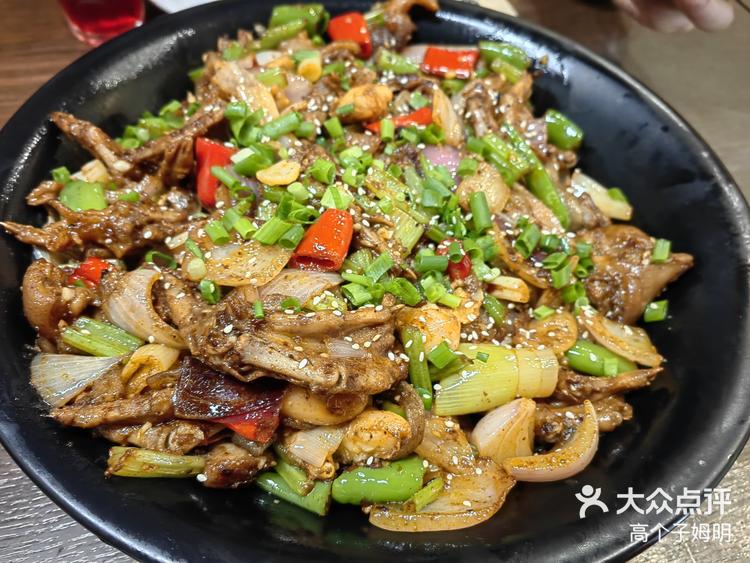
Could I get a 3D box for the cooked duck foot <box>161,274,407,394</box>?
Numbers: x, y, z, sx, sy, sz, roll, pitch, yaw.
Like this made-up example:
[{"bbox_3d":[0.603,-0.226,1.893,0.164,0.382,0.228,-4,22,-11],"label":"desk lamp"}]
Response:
[{"bbox_3d":[-0.030,0.018,0.196,0.078,0.022,0.036,9,53,1],"label":"cooked duck foot"}]

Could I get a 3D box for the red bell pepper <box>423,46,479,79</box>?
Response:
[{"bbox_3d":[0.045,-0.132,0.351,0.032,0.009,0.021,0,70,-6],"label":"red bell pepper"}]

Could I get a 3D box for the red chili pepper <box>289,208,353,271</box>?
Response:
[{"bbox_3d":[-0.020,-0.015,0.214,0.018,0.013,0.022,16,53,7],"label":"red chili pepper"}]

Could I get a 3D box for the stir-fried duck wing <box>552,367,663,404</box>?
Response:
[{"bbox_3d":[0.086,0.039,0.220,0.042,0.012,0.013,-6,54,-10],"label":"stir-fried duck wing"}]

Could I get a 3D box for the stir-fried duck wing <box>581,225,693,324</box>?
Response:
[{"bbox_3d":[0.107,-0.003,0.244,0.041,0.020,0.037,-4,54,-8],"label":"stir-fried duck wing"}]

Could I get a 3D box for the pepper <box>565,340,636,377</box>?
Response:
[{"bbox_3d":[0.087,0.030,0.224,0.028,0.012,0.013,19,54,9],"label":"pepper"}]

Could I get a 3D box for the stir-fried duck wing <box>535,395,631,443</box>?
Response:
[{"bbox_3d":[0.075,0.051,0.214,0.038,0.015,0.018,-5,54,-9],"label":"stir-fried duck wing"}]

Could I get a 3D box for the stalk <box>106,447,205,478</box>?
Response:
[{"bbox_3d":[-0.073,0.061,0.195,0.034,0.010,0.011,4,53,-2],"label":"stalk"}]

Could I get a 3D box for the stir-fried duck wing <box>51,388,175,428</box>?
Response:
[{"bbox_3d":[-0.095,0.046,0.213,0.046,0.012,0.013,-6,55,3],"label":"stir-fried duck wing"}]

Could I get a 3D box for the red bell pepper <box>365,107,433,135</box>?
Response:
[{"bbox_3d":[0.011,-0.079,0.287,0.034,0.009,0.013,-16,68,-10],"label":"red bell pepper"}]

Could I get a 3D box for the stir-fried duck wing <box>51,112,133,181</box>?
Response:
[{"bbox_3d":[-0.134,-0.064,0.274,0.045,0.011,0.012,38,59,9],"label":"stir-fried duck wing"}]

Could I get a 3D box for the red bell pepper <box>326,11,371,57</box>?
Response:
[{"bbox_3d":[-0.014,-0.137,0.327,0.023,0.017,0.015,0,53,-5],"label":"red bell pepper"}]

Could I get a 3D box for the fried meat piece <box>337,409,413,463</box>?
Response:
[{"bbox_3d":[0.000,0.057,0.215,0.027,0.018,0.020,-5,56,-10],"label":"fried meat piece"}]

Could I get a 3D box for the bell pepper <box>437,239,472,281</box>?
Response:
[{"bbox_3d":[0.030,-0.008,0.222,0.014,0.011,0.015,23,71,10],"label":"bell pepper"}]

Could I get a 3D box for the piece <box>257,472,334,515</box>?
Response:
[{"bbox_3d":[-0.029,0.077,0.213,0.026,0.009,0.014,13,70,3],"label":"piece"}]

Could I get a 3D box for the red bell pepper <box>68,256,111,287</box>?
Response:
[{"bbox_3d":[-0.119,-0.004,0.244,0.015,0.009,0.014,-24,71,-21],"label":"red bell pepper"}]

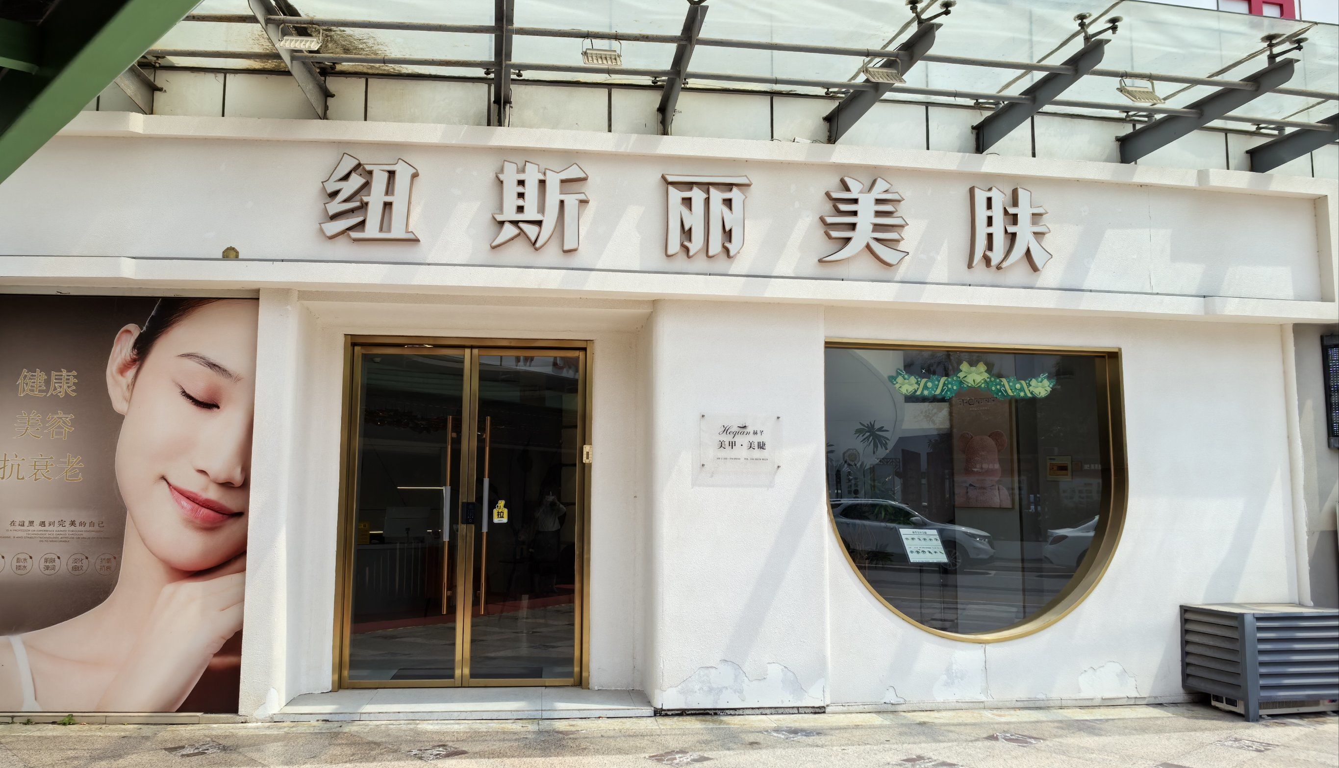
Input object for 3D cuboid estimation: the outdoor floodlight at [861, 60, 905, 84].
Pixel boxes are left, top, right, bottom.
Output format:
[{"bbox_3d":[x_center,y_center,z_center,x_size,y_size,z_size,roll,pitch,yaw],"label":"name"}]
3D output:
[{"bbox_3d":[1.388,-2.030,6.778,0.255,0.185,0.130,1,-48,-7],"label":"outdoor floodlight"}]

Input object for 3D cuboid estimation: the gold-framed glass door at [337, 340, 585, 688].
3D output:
[{"bbox_3d":[-1.554,0.967,7.896,1.857,2.619,0.100,1,-6,-6],"label":"gold-framed glass door"}]

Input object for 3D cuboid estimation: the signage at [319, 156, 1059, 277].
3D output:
[{"bbox_3d":[0.233,-1.199,7.436,5.232,0.665,0.100,1,-6,-7],"label":"signage"}]

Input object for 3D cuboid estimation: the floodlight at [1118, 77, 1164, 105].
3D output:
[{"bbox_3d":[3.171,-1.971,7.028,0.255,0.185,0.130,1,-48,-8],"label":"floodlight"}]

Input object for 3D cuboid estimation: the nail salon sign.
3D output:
[{"bbox_3d":[0.510,0.417,7.494,0.593,0.397,0.030,1,-6,-7],"label":"nail salon sign"}]

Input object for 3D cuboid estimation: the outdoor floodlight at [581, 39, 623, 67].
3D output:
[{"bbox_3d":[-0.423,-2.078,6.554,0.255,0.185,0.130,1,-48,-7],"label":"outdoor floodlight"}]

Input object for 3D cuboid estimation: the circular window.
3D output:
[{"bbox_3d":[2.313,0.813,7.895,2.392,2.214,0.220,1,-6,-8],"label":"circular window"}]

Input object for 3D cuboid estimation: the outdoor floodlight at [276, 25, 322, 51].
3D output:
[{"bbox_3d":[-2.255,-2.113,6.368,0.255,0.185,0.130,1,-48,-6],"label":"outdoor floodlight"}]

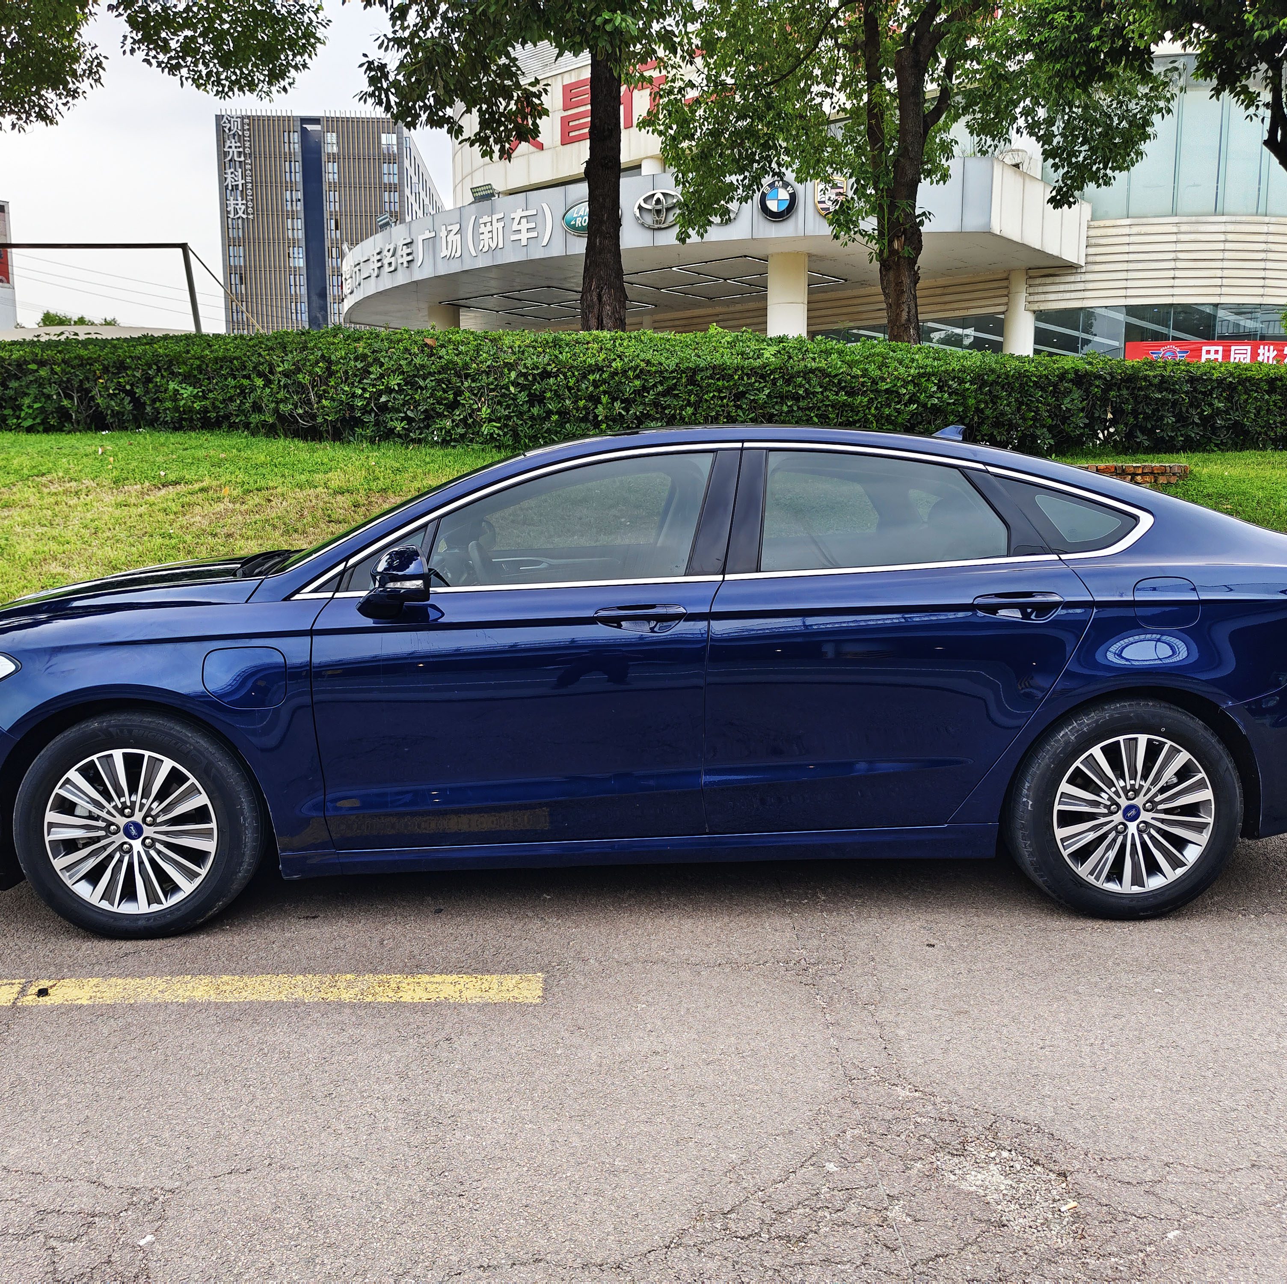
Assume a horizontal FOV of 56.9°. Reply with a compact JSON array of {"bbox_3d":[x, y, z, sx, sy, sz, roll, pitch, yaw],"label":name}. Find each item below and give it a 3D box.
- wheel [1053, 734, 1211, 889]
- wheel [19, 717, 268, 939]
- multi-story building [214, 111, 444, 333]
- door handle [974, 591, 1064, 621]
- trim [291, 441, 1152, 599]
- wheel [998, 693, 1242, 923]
[{"bbox_3d":[1.418,0.485,3.532,0.465,0.465,0.180,-1,8,-3],"label":"wheel"},{"bbox_3d":[-1.429,0.515,3.408,0.655,0.655,0.230,-1,8,-3],"label":"wheel"},{"bbox_3d":[-45.333,-48.196,183.961,24.000,48.700,51.700,-1,8,-4],"label":"multi-story building"},{"bbox_3d":[1.057,-0.100,3.338,0.255,0.085,0.060,-1,8,-3],"label":"door handle"},{"bbox_3d":[0.246,-0.355,3.429,2.480,0.440,0.260,-1,8,-3],"label":"trim"},{"bbox_3d":[1.417,0.483,3.547,0.655,0.655,0.230,-1,8,-3],"label":"wheel"}]

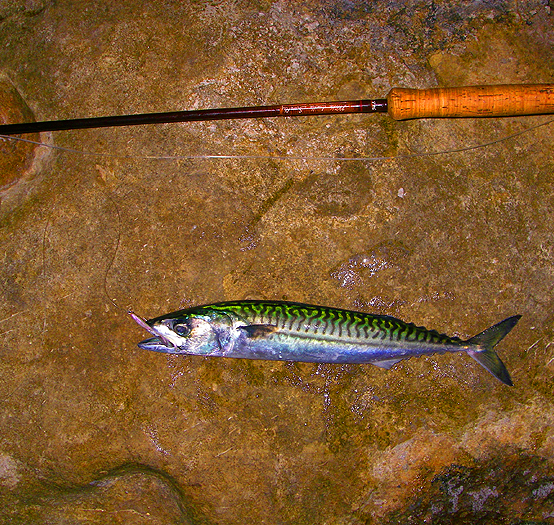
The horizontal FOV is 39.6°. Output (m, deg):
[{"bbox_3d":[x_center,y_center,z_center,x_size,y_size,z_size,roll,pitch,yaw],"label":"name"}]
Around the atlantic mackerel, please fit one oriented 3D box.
[{"bbox_3d":[0.047,0.073,0.690,0.345,0.042,0.077,1,87,0],"label":"atlantic mackerel"}]

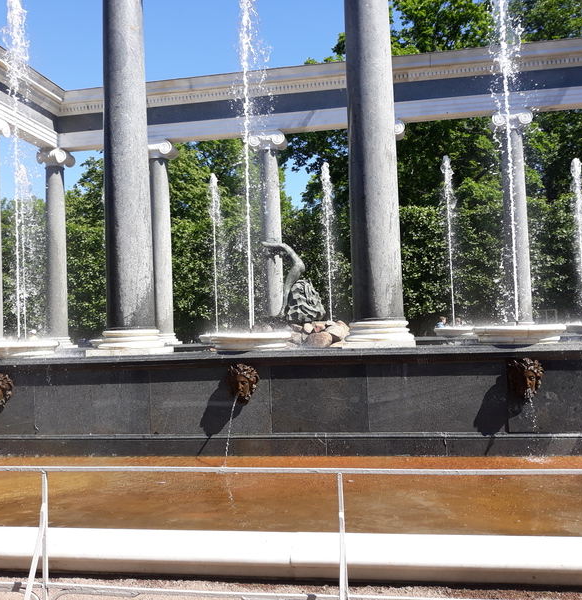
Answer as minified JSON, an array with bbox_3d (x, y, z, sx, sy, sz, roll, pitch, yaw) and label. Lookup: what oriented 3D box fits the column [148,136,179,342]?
[{"bbox_3d":[-4.874,-2.168,23.394,1.310,7.648,1.109,-2,-3,9],"label":"column"}]

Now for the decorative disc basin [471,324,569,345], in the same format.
[{"bbox_3d":[3.562,0.527,9.730,1.338,0.296,1.338,-2,-3,9],"label":"decorative disc basin"}]

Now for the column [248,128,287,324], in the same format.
[{"bbox_3d":[-0.694,-2.341,22.716,1.310,7.648,1.109,-2,-3,9],"label":"column"}]

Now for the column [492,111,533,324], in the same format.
[{"bbox_3d":[7.666,-2.686,21.360,1.310,7.648,1.109,-2,-3,9],"label":"column"}]

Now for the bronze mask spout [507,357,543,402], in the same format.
[{"bbox_3d":[3.420,1.167,9.102,0.449,0.621,0.344,-2,-3,9],"label":"bronze mask spout"}]

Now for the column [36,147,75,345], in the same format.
[{"bbox_3d":[-9.054,-1.995,24.072,1.262,7.648,1.262,-2,-3,9],"label":"column"}]

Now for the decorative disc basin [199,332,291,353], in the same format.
[{"bbox_3d":[-0.643,0.701,10.412,1.338,0.296,1.338,-2,-3,0],"label":"decorative disc basin"}]

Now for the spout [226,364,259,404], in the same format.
[{"bbox_3d":[-0.760,1.324,9.781,0.449,0.602,0.344,-2,-3,9],"label":"spout"}]

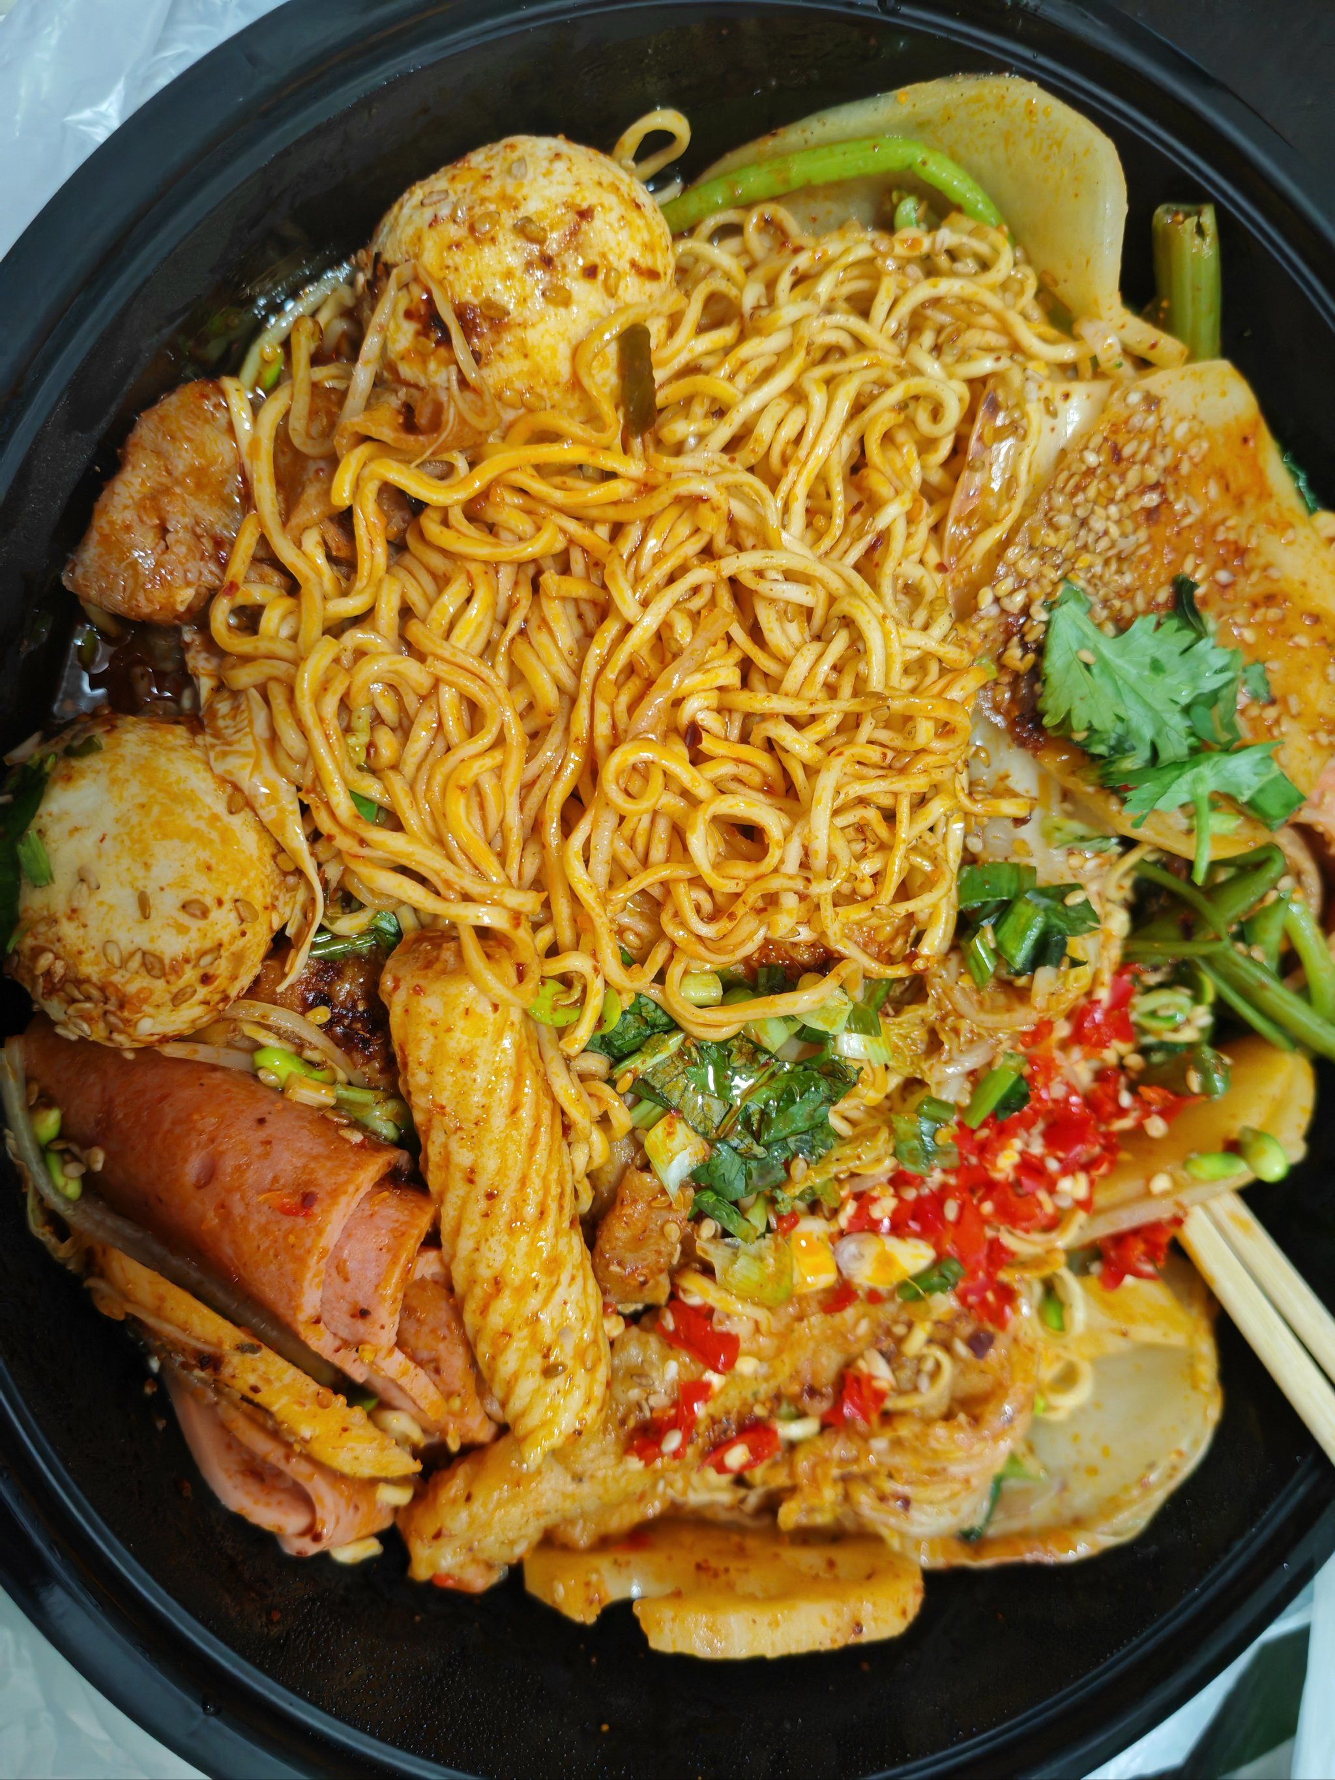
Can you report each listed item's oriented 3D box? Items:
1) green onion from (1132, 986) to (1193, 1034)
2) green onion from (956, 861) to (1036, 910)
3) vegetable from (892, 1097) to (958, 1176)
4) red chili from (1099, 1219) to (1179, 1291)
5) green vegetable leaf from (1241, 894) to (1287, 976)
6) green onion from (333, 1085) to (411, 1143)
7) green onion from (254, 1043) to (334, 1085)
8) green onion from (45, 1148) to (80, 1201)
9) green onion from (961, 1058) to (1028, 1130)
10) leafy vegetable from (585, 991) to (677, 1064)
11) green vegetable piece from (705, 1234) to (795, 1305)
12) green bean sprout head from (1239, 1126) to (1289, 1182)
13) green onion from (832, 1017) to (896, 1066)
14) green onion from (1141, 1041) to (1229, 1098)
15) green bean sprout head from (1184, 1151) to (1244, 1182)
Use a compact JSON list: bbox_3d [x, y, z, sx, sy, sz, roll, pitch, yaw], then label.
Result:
[{"bbox_3d":[0.076,0.019,0.216,0.011,0.005,0.006,-1,93,-24],"label":"green onion"},{"bbox_3d":[0.044,-0.001,0.184,0.011,0.005,0.006,0,93,-24],"label":"green onion"},{"bbox_3d":[0.034,0.032,0.181,0.008,0.005,0.009,-2,94,-24],"label":"vegetable"},{"bbox_3d":[0.073,0.056,0.214,0.013,0.006,0.011,-19,99,-19],"label":"red chili"},{"bbox_3d":[0.093,0.007,0.216,0.006,0.006,0.013,11,89,-21],"label":"green vegetable leaf"},{"bbox_3d":[-0.038,0.028,0.175,0.010,0.005,0.004,29,81,-22],"label":"green onion"},{"bbox_3d":[-0.055,0.026,0.206,0.012,0.005,0.006,18,85,2],"label":"green onion"},{"bbox_3d":[-0.070,0.033,0.161,0.002,0.004,0.006,-24,102,-21],"label":"green onion"},{"bbox_3d":[0.048,0.030,0.205,0.011,0.005,0.006,-44,108,-16],"label":"green onion"},{"bbox_3d":[-0.004,0.016,0.165,0.011,0.004,0.007,-33,105,-19],"label":"leafy vegetable"},{"bbox_3d":[0.010,0.047,0.172,0.010,0.005,0.007,20,85,-23],"label":"green vegetable piece"},{"bbox_3d":[0.087,0.039,0.202,0.005,0.005,0.008,-47,109,-15],"label":"green bean sprout head"},{"bbox_3d":[0.027,0.022,0.194,0.009,0.004,0.005,22,85,-21],"label":"green onion"},{"bbox_3d":[0.080,0.028,0.219,0.017,0.006,0.008,8,89,-24],"label":"green onion"},{"bbox_3d":[0.078,0.039,0.198,0.009,0.004,0.004,1,92,-24],"label":"green bean sprout head"}]

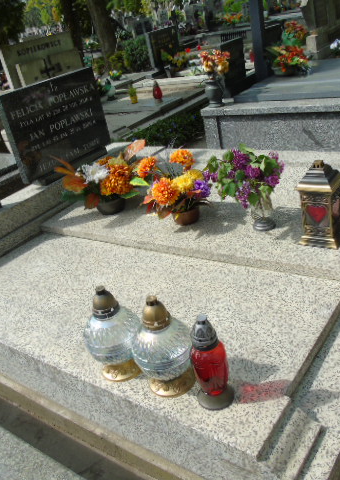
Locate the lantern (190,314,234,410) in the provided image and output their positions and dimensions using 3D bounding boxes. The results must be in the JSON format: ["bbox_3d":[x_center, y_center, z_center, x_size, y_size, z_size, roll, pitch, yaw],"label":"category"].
[{"bbox_3d":[0.097,0.308,1.177,0.093,0.275,0.093,-12,26,0],"label":"lantern"}]

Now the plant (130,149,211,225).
[{"bbox_3d":[0.007,-0.251,2.092,0.351,0.300,0.290,-12,26,0],"label":"plant"}]

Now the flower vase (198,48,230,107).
[{"bbox_3d":[0.385,-1.385,3.951,0.260,0.445,0.250,-12,26,0],"label":"flower vase"}]

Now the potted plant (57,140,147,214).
[{"bbox_3d":[-0.372,-0.313,2.450,0.457,0.303,0.335,-15,26,-6],"label":"potted plant"}]

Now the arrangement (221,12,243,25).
[{"bbox_3d":[1.420,-5.032,10.500,0.520,0.250,0.450,-12,26,0],"label":"arrangement"}]

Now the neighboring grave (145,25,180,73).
[{"bbox_3d":[-0.100,-2.936,7.100,0.090,0.580,0.600,9,33,36],"label":"neighboring grave"}]

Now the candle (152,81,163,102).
[{"bbox_3d":[-0.141,-1.686,5.250,0.108,0.223,0.108,-11,26,2],"label":"candle"}]

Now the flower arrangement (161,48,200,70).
[{"bbox_3d":[0.153,-2.636,6.750,0.350,0.280,0.530,9,33,36],"label":"flower arrangement"}]

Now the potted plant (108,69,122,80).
[{"bbox_3d":[-0.933,-2.828,7.899,0.222,0.164,0.222,-13,26,-2],"label":"potted plant"}]

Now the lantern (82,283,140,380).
[{"bbox_3d":[-0.166,0.264,1.320,0.174,0.298,0.174,-17,27,-10],"label":"lantern"}]

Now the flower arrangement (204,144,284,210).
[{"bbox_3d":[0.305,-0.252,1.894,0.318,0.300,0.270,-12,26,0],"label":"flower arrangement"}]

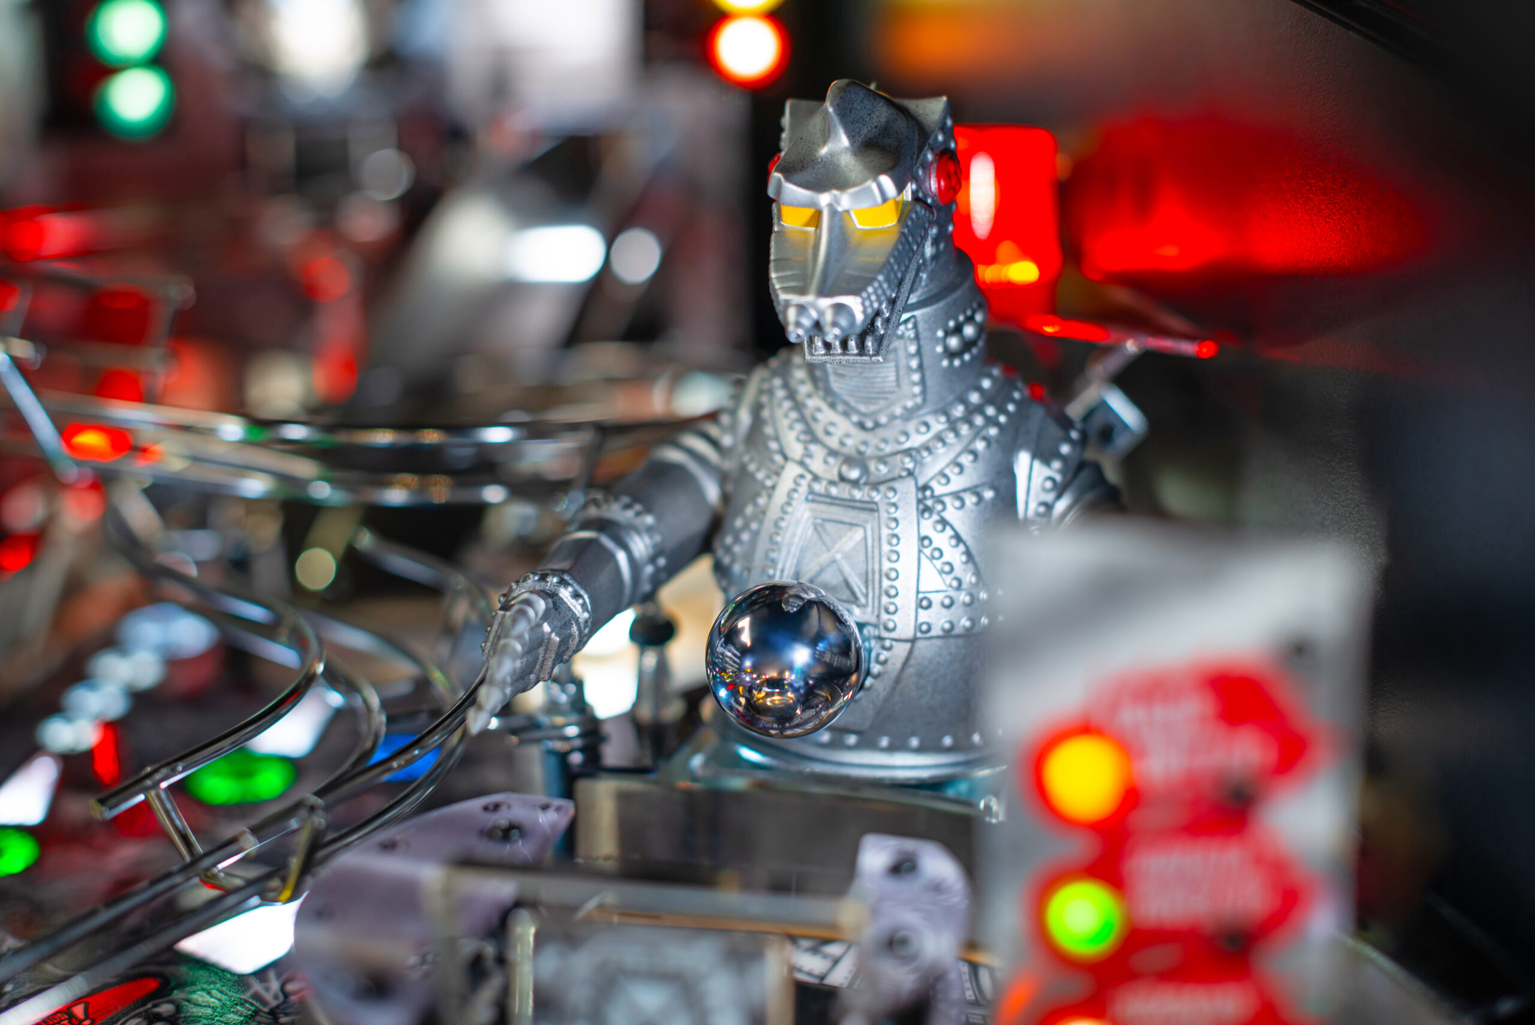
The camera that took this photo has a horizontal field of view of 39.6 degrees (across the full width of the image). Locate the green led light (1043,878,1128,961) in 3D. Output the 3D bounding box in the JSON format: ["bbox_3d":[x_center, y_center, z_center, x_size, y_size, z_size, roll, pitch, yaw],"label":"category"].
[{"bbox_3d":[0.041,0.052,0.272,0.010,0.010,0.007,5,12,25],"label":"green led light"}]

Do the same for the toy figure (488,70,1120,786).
[{"bbox_3d":[0.012,-0.015,0.377,0.088,0.123,0.108,5,12,25],"label":"toy figure"}]

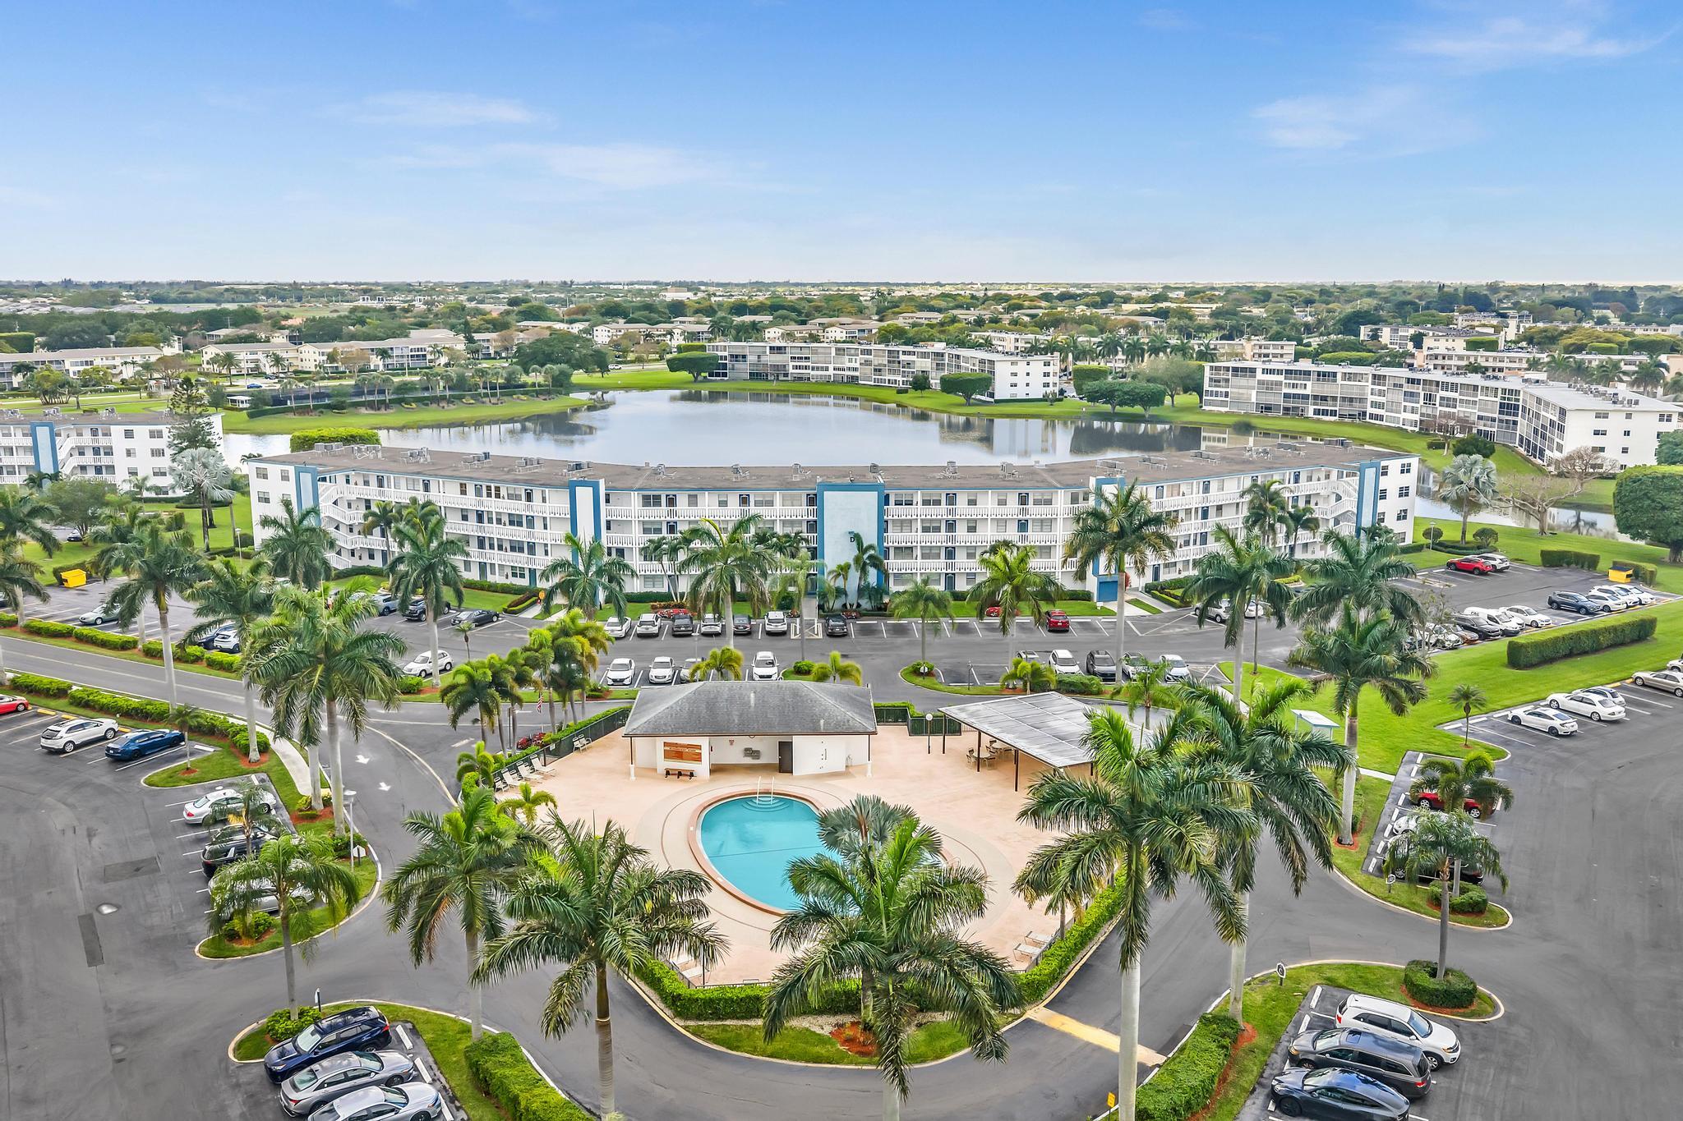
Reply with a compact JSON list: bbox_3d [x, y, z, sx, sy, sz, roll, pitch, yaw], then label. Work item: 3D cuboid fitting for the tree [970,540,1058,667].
[{"bbox_3d":[13.361,4.345,101.137,7.300,11.700,7.300,0,12,0],"label":"tree"}]

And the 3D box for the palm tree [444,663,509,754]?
[{"bbox_3d":[-23.161,9.972,84.008,4.300,6.400,4.300,-3,12,-16],"label":"palm tree"}]

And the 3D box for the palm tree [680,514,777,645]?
[{"bbox_3d":[-8.329,3.203,98.212,7.340,13.510,7.340,0,12,0],"label":"palm tree"}]

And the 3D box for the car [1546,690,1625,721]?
[{"bbox_3d":[53.723,10.416,94.517,1.830,1.480,4.850,-7,14,-31],"label":"car"}]

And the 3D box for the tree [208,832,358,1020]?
[{"bbox_3d":[-22.590,15.174,53.395,6.110,8.820,6.110,0,12,0],"label":"tree"}]

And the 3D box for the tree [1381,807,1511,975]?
[{"bbox_3d":[26.002,14.754,56.575,5.300,8.310,5.300,0,12,0],"label":"tree"}]

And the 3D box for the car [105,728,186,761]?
[{"bbox_3d":[-46.864,12.247,88.232,1.840,1.450,4.880,6,14,27],"label":"car"}]

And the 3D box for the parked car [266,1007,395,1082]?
[{"bbox_3d":[-20.326,19.200,51.789,4.600,1.700,1.860,-8,14,-32],"label":"parked car"}]

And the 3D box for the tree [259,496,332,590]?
[{"bbox_3d":[-43.837,1.979,106.052,6.300,14.100,6.300,0,12,0],"label":"tree"}]

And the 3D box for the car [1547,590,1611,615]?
[{"bbox_3d":[70.991,4.108,126.728,1.840,1.650,4.500,-9,15,-37],"label":"car"}]

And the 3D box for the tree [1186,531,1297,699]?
[{"bbox_3d":[27.926,4.409,92.166,7.710,13.680,7.710,0,12,0],"label":"tree"}]

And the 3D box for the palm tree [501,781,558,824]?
[{"bbox_3d":[-17.207,13.941,72.195,3.300,3.550,3.300,-3,12,-14],"label":"palm tree"}]

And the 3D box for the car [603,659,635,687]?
[{"bbox_3d":[-17.540,8.815,104.352,1.790,1.520,4.480,0,12,-2],"label":"car"}]

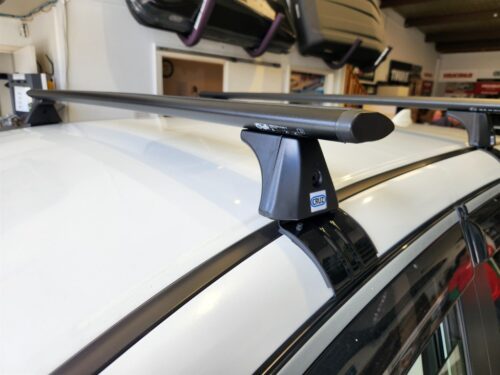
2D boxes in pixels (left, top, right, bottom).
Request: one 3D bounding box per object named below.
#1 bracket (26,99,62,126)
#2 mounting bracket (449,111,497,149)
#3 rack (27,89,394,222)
[{"bbox_3d":[-0.690,-0.257,1.137,0.098,0.082,0.111,-11,20,-42],"label":"bracket"},{"bbox_3d":[0.569,-0.154,0.863,0.094,0.082,0.111,-11,20,-42],"label":"mounting bracket"},{"bbox_3d":[-0.326,-0.156,0.756,0.100,0.115,1.280,-11,20,-42],"label":"rack"}]

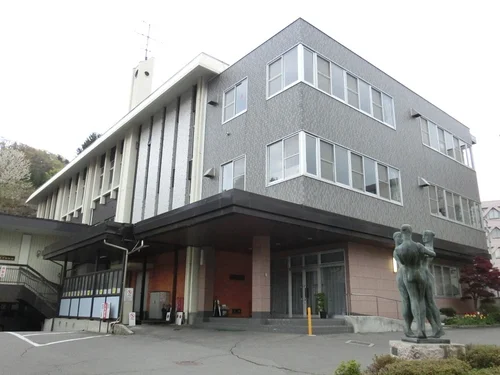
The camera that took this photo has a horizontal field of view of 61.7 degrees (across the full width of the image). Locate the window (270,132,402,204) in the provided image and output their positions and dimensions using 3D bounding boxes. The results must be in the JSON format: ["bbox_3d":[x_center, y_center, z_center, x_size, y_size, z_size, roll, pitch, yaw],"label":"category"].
[{"bbox_3d":[3.538,-0.397,16.602,6.072,1.617,1.835,15,-22,-37],"label":"window"}]

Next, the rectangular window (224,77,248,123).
[{"bbox_3d":[-0.675,-3.942,19.076,0.120,1.720,1.800,14,-22,-37],"label":"rectangular window"}]

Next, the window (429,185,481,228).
[{"bbox_3d":[11.106,1.143,22.305,6.250,1.660,0.120,14,-22,-37],"label":"window"}]

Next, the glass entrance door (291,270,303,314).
[{"bbox_3d":[2.006,4.467,17.719,0.070,1.934,0.720,15,-22,-37],"label":"glass entrance door"}]

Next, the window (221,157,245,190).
[{"bbox_3d":[-0.692,-0.335,16.976,0.100,1.551,1.683,15,-22,-37],"label":"window"}]

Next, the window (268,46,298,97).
[{"bbox_3d":[1.208,-4.290,15.852,0.100,1.584,1.650,15,-22,-37],"label":"window"}]

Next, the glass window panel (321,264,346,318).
[{"bbox_3d":[3.554,4.414,17.964,0.080,2.150,1.320,14,-21,-38],"label":"glass window panel"}]

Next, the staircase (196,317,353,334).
[{"bbox_3d":[0.541,5.029,15.342,2.310,0.436,6.270,15,-22,-37],"label":"staircase"}]

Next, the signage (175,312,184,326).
[{"bbox_3d":[-2.728,5.121,16.300,0.290,0.520,0.250,-9,-20,30],"label":"signage"}]

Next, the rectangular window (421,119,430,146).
[{"bbox_3d":[8.581,-2.663,20.423,0.805,1.419,0.090,15,-22,-37],"label":"rectangular window"}]

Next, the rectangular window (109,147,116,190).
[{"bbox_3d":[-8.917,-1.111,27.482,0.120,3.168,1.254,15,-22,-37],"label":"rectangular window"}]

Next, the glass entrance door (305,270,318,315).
[{"bbox_3d":[2.606,4.461,17.640,0.080,1.980,0.800,14,-22,-37],"label":"glass entrance door"}]

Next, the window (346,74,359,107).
[{"bbox_3d":[4.163,-3.898,16.968,0.845,1.452,0.090,15,-22,-37],"label":"window"}]

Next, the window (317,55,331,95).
[{"bbox_3d":[2.979,-4.510,16.774,0.870,1.650,0.100,14,-22,-37],"label":"window"}]

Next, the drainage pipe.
[{"bbox_3d":[-4.930,3.733,16.185,1.287,3.267,0.420,15,-22,-37],"label":"drainage pipe"}]

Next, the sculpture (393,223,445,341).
[{"bbox_3d":[2.534,1.421,6.300,0.600,1.680,0.520,1,-17,0],"label":"sculpture"}]

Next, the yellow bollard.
[{"bbox_3d":[1.689,3.769,11.771,0.100,0.770,0.100,15,-22,-37],"label":"yellow bollard"}]

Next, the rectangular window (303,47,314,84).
[{"bbox_3d":[2.319,-4.670,16.244,0.740,1.660,0.100,14,-22,-37],"label":"rectangular window"}]

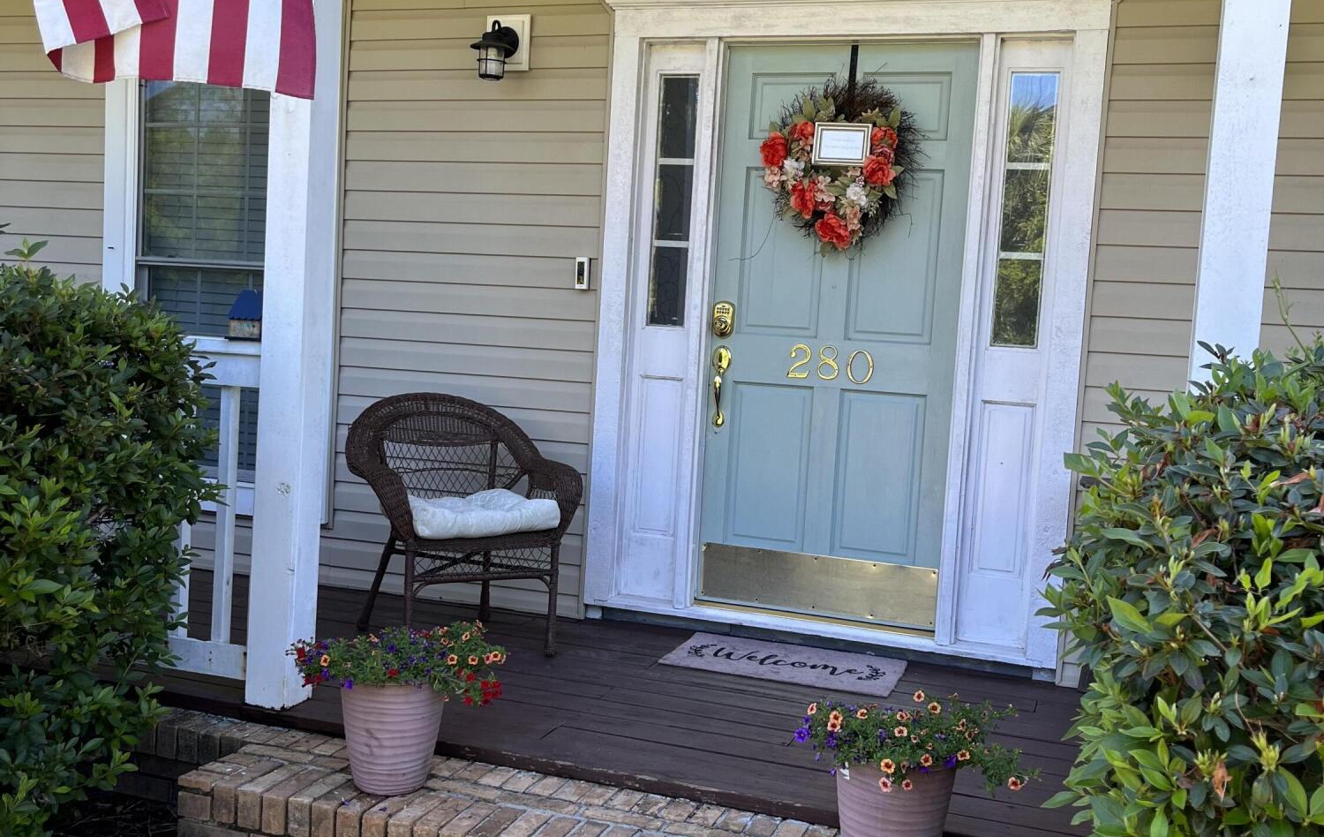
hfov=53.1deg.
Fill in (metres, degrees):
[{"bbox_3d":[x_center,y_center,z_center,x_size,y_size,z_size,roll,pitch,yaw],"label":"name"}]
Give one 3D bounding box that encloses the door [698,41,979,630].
[{"bbox_3d":[0.604,-0.296,4.681,0.891,2.020,0.050,5,5,19],"label":"door"}]

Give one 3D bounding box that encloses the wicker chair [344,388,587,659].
[{"bbox_3d":[-0.702,0.351,4.547,0.653,0.832,0.634,1,5,-31],"label":"wicker chair"}]

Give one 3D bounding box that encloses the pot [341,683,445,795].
[{"bbox_3d":[-0.671,0.767,3.312,0.277,0.287,0.277,3,5,0],"label":"pot"}]

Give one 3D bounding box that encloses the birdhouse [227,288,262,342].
[{"bbox_3d":[-1.144,-0.289,3.751,0.124,0.144,0.114,5,5,19],"label":"birdhouse"}]

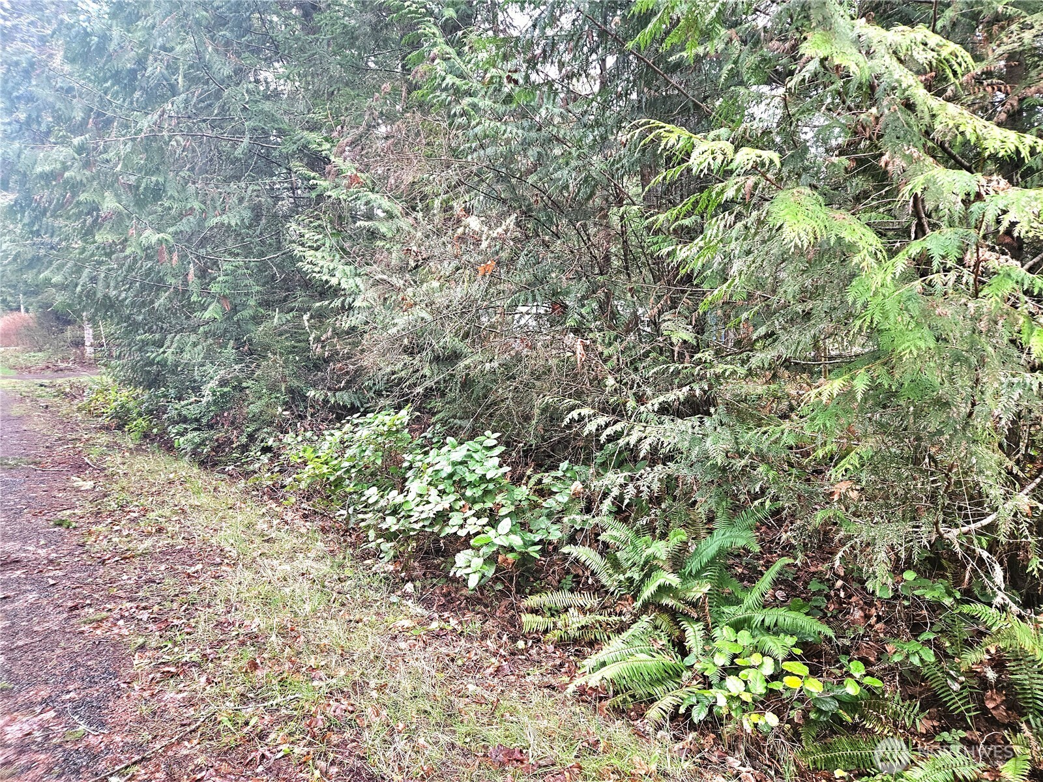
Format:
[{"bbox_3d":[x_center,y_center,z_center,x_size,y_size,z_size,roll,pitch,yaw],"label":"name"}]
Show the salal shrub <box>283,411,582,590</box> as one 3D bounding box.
[{"bbox_3d":[-0.688,0.618,4.987,0.940,0.830,2.350,-4,6,-38],"label":"salal shrub"}]

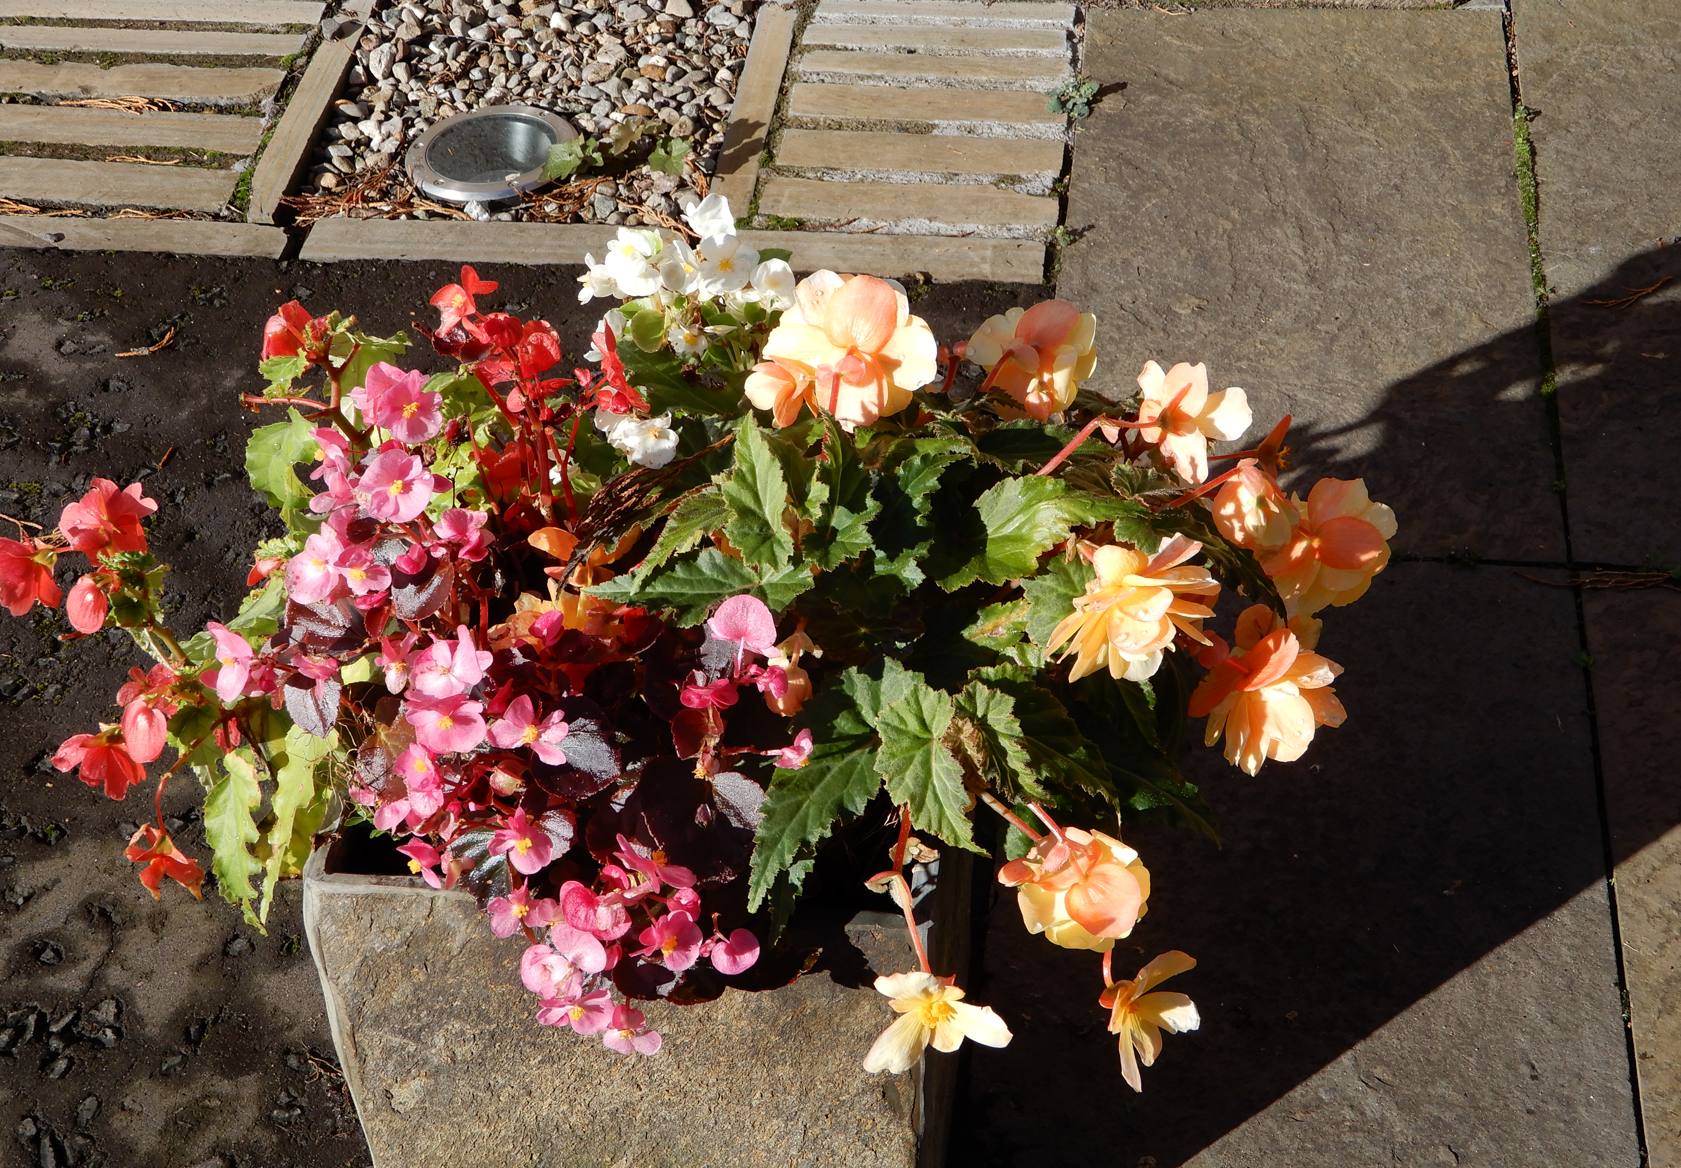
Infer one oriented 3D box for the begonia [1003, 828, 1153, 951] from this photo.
[{"bbox_3d":[0.117,0.152,1.217,0.075,0.058,0.065,-2,69,9],"label":"begonia"}]

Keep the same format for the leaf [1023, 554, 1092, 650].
[{"bbox_3d":[0.111,0.009,1.212,0.043,0.016,0.050,0,81,9],"label":"leaf"}]

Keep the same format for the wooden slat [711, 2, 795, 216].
[{"bbox_3d":[-0.091,-0.487,2.567,0.045,0.035,0.388,4,46,6],"label":"wooden slat"}]

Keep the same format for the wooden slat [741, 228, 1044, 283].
[{"bbox_3d":[0.044,-0.307,2.384,0.311,0.035,0.063,4,46,6],"label":"wooden slat"}]

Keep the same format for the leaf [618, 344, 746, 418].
[{"bbox_3d":[-0.097,-0.124,1.480,0.085,0.035,0.065,-9,46,-3],"label":"leaf"}]

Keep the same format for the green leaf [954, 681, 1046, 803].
[{"bbox_3d":[0.080,0.079,1.212,0.045,0.027,0.062,-12,67,-18],"label":"green leaf"}]

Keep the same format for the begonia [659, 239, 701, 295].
[{"bbox_3d":[-0.091,-0.178,1.369,0.022,0.030,0.026,11,45,32],"label":"begonia"}]

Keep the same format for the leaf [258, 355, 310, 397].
[{"bbox_3d":[-0.306,-0.114,1.331,0.028,0.012,0.026,13,63,17],"label":"leaf"}]

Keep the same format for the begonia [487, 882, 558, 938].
[{"bbox_3d":[-0.164,0.168,1.250,0.037,0.032,0.017,-15,9,-9],"label":"begonia"}]

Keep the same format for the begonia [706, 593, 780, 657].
[{"bbox_3d":[-0.047,0.021,1.165,0.034,0.029,0.024,3,30,5],"label":"begonia"}]

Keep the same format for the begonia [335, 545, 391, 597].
[{"bbox_3d":[-0.262,-0.007,1.330,0.032,0.030,0.017,-17,12,-11],"label":"begonia"}]

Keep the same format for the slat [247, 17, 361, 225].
[{"bbox_3d":[-0.576,-0.497,2.644,0.044,0.040,0.392,2,45,6],"label":"slat"}]

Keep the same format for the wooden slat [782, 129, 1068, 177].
[{"bbox_3d":[0.084,-0.429,2.501,0.290,0.035,0.059,4,46,6],"label":"wooden slat"}]

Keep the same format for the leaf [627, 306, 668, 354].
[{"bbox_3d":[-0.108,-0.141,1.349,0.020,0.025,0.009,3,10,7],"label":"leaf"}]

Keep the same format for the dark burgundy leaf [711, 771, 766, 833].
[{"bbox_3d":[-0.049,0.106,1.178,0.025,0.010,0.037,-40,74,10],"label":"dark burgundy leaf"}]

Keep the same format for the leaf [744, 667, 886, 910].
[{"bbox_3d":[-0.012,0.103,1.212,0.070,0.038,0.125,18,68,18],"label":"leaf"}]

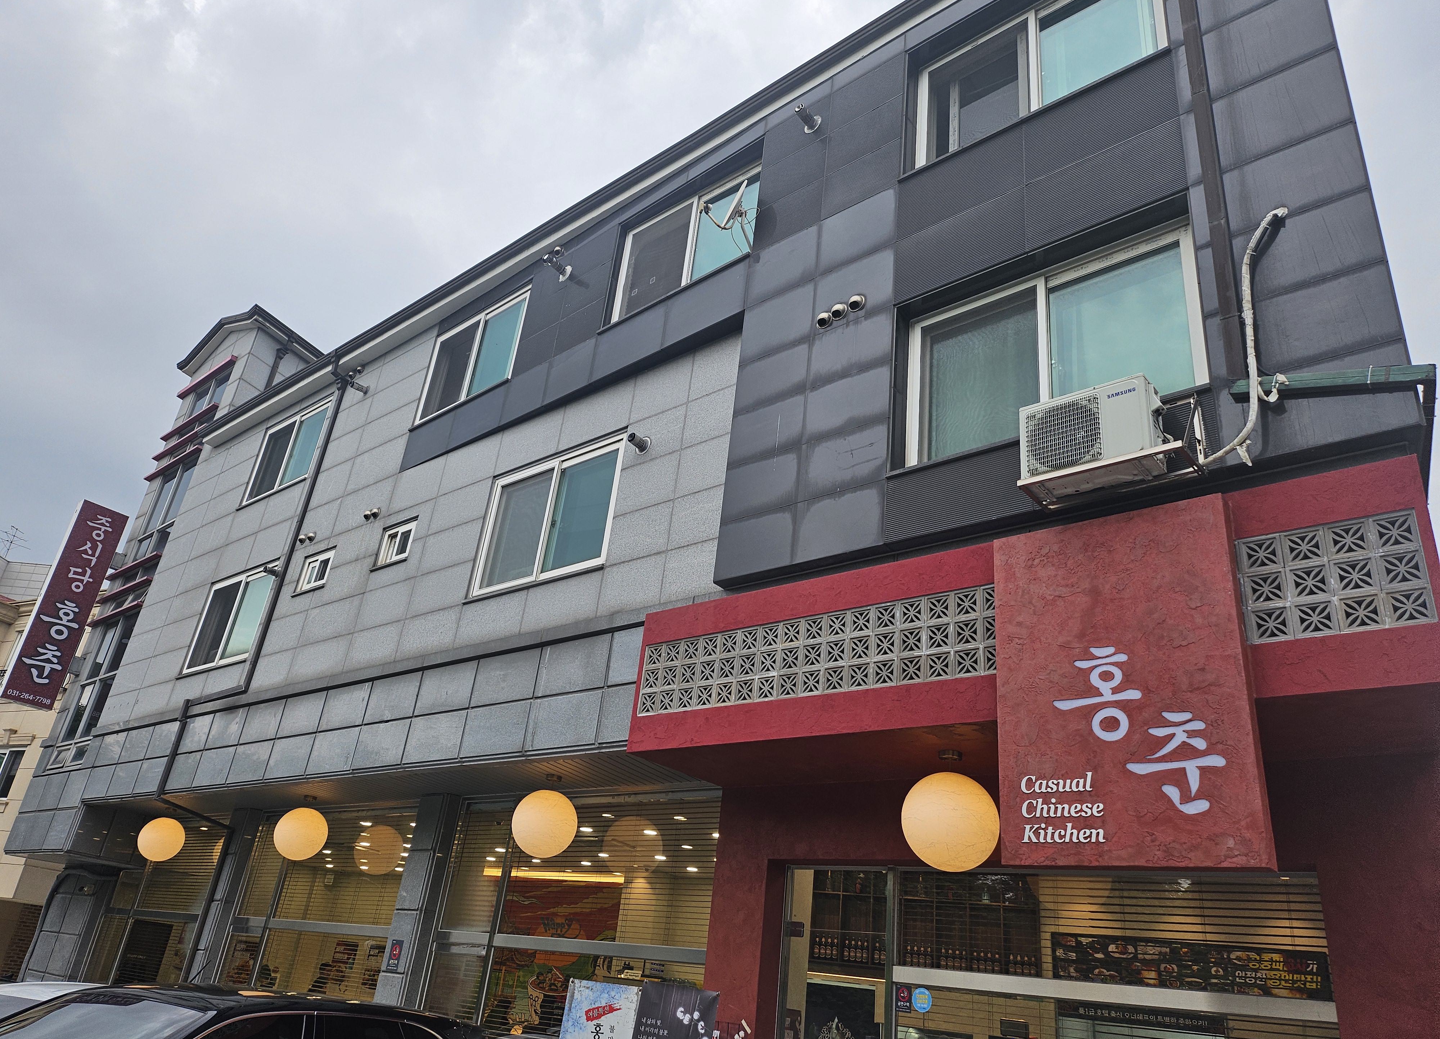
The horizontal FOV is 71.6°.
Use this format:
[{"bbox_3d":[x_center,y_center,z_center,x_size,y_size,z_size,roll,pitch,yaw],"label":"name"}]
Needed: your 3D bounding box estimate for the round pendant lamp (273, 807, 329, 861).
[{"bbox_3d":[-4.980,3.740,11.882,0.610,0.610,0.610,-15,-33,38],"label":"round pendant lamp"}]

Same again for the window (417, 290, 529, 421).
[{"bbox_3d":[-3.220,-2.059,13.160,2.054,1.473,0.130,-15,-33,38],"label":"window"}]

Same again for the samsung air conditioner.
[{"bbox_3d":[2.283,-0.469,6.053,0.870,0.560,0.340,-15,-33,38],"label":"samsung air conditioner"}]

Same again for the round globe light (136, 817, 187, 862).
[{"bbox_3d":[-7.993,4.587,14.316,0.610,0.610,0.610,-15,-33,38],"label":"round globe light"}]

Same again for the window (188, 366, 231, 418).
[{"bbox_3d":[-10.364,-2.410,20.277,1.861,0.945,0.130,-15,-33,38],"label":"window"}]

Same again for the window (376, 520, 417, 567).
[{"bbox_3d":[-3.981,0.328,12.479,0.725,0.501,0.110,-15,-33,38],"label":"window"}]

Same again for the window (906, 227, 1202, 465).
[{"bbox_3d":[2.344,-1.121,7.192,2.204,1.513,0.130,-15,-33,38],"label":"window"}]

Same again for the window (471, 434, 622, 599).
[{"bbox_3d":[-1.783,0.030,10.531,2.135,1.450,0.130,-15,-33,38],"label":"window"}]

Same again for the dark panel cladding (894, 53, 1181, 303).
[{"bbox_3d":[2.348,-2.516,7.595,2.243,1.322,0.120,-15,-33,38],"label":"dark panel cladding"}]

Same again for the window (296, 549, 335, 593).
[{"bbox_3d":[-5.496,0.739,13.712,0.829,0.495,0.110,-15,-33,38],"label":"window"}]

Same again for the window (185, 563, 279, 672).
[{"bbox_3d":[-7.315,1.546,15.021,2.215,1.508,0.130,-15,-33,38],"label":"window"}]

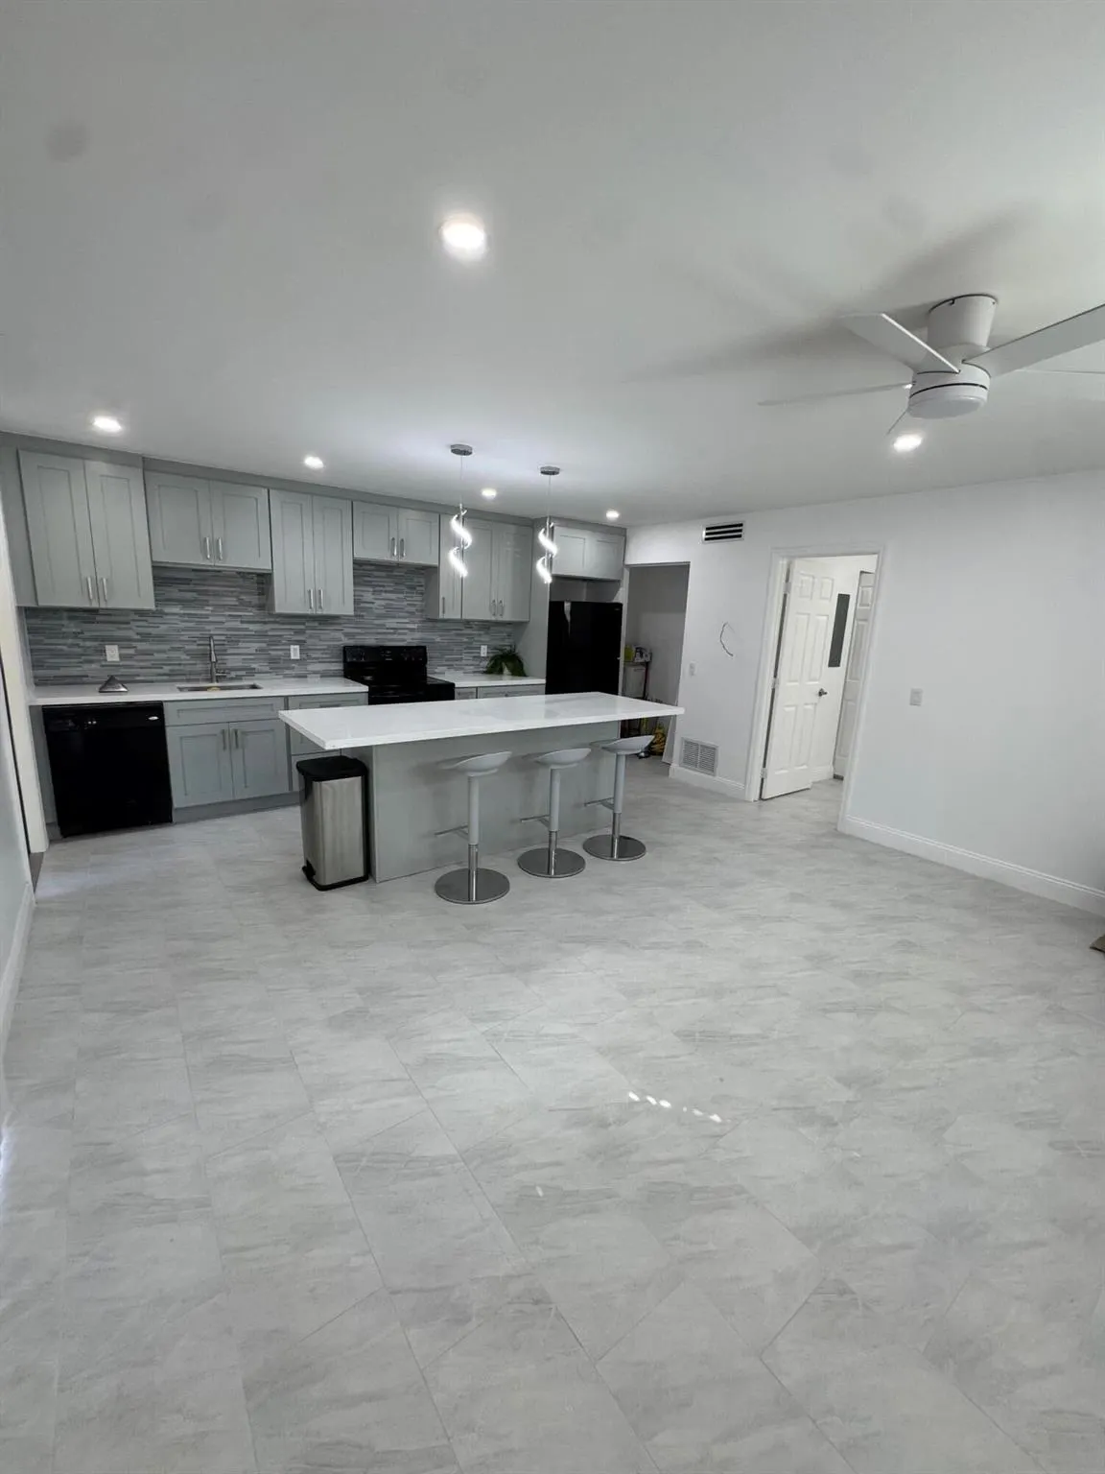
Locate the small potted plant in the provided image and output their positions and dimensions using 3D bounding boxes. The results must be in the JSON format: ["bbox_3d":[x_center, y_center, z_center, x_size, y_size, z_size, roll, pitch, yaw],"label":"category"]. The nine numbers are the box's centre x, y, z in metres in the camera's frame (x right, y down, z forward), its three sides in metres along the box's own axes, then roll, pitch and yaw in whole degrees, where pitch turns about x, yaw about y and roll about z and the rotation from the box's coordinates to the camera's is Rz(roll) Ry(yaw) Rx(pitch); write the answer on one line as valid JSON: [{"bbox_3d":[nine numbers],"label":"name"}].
[{"bbox_3d":[-0.475,-0.762,5.968,0.350,0.311,0.350,-6,15,-35],"label":"small potted plant"}]

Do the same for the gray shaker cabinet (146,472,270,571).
[{"bbox_3d":[-2.500,-1.535,4.356,0.762,0.603,0.320,-6,15,-35],"label":"gray shaker cabinet"}]

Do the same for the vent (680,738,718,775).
[{"bbox_3d":[1.378,0.191,5.641,0.020,0.298,0.450,-6,15,-35],"label":"vent"}]

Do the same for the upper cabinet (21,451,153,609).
[{"bbox_3d":[-3.072,-1.329,3.972,0.624,0.910,0.325,-6,15,-36],"label":"upper cabinet"}]

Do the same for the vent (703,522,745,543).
[{"bbox_3d":[1.482,-1.777,5.192,0.020,0.160,0.450,-6,15,-35],"label":"vent"}]

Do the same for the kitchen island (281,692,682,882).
[{"bbox_3d":[-0.362,0.274,4.017,2.502,0.914,0.950,-6,15,-36],"label":"kitchen island"}]

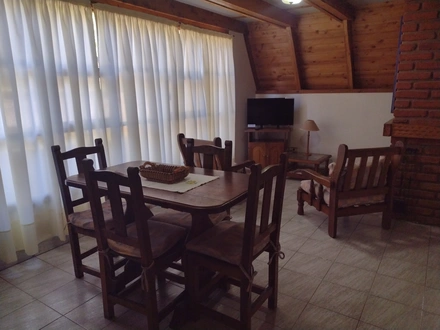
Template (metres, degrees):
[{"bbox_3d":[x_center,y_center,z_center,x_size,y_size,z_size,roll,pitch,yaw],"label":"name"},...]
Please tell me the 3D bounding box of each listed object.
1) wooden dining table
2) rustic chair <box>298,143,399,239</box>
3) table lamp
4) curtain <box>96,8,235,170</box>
[{"bbox_3d":[-0.366,0.478,2.424,1.221,0.784,0.737,7,16,30],"label":"wooden dining table"},{"bbox_3d":[1.307,0.154,3.502,0.665,0.869,0.708,-4,14,-14],"label":"rustic chair"},{"bbox_3d":[1.316,-0.390,5.040,0.280,0.503,0.280,8,16,32],"label":"table lamp"},{"bbox_3d":[-0.442,-0.646,4.244,0.114,1.985,2.413,8,16,32],"label":"curtain"}]

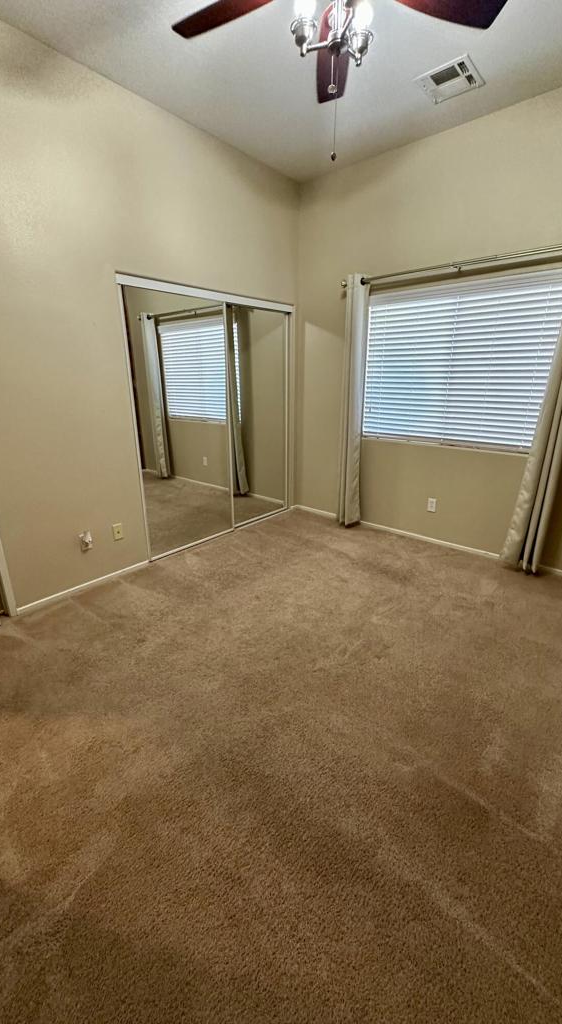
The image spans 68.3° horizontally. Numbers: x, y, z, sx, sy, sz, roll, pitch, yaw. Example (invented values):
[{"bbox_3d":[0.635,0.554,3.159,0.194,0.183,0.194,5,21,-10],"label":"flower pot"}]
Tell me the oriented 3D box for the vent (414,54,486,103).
[{"bbox_3d":[0.994,-2.526,2.441,0.315,0.020,0.320,15,23,38],"label":"vent"}]

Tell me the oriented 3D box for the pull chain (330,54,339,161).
[{"bbox_3d":[0.209,-1.591,1.634,0.030,0.330,0.030,0,18,0],"label":"pull chain"}]

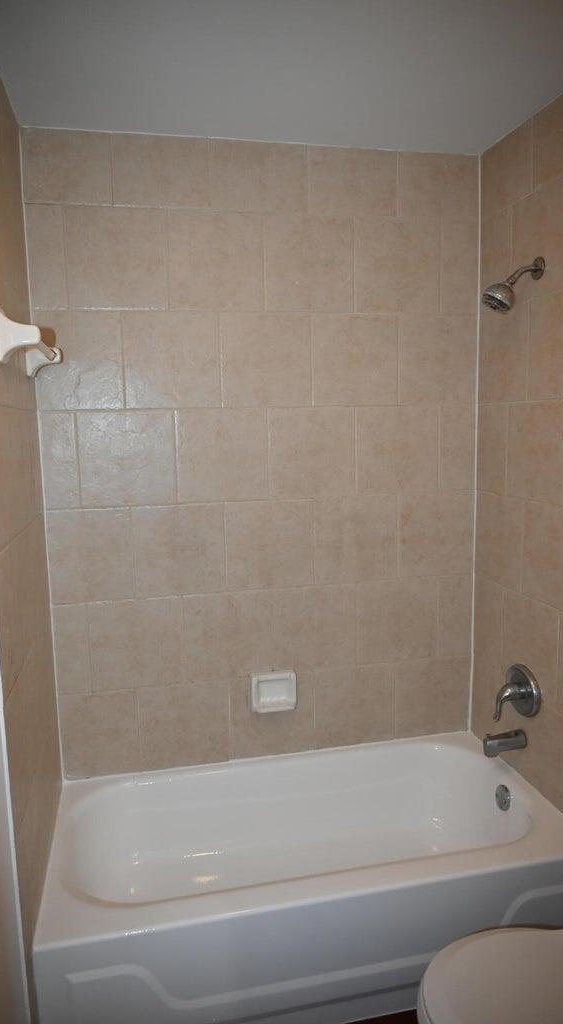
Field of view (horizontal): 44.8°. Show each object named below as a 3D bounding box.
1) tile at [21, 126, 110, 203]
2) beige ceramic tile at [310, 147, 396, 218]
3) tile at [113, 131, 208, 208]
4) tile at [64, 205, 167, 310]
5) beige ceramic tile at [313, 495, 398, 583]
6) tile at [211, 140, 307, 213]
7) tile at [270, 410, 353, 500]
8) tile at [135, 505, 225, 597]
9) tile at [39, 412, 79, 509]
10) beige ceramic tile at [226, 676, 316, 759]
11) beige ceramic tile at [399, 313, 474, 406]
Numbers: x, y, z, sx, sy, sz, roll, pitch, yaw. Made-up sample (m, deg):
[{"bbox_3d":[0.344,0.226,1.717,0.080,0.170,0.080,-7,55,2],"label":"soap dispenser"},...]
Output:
[{"bbox_3d":[-0.640,-1.031,2.048,0.250,0.208,0.010,-3,8,-12],"label":"tile"},{"bbox_3d":[0.233,-1.078,2.240,0.304,0.214,0.010,-3,8,-12],"label":"beige ceramic tile"},{"bbox_3d":[-0.363,-1.047,2.107,0.305,0.210,0.012,-3,8,-12],"label":"tile"},{"bbox_3d":[-0.506,-0.781,2.110,0.305,0.305,0.012,-3,8,-12],"label":"tile"},{"bbox_3d":[0.263,0.097,2.409,0.306,0.307,0.010,-3,8,-12],"label":"beige ceramic tile"},{"bbox_3d":[-0.067,-1.064,2.175,0.310,0.212,0.010,-3,8,-12],"label":"tile"},{"bbox_3d":[0.107,-0.201,2.324,0.305,0.305,0.012,-3,8,-12],"label":"tile"},{"bbox_3d":[-0.338,0.126,2.263,0.304,0.304,0.010,-3,8,-12],"label":"tile"},{"bbox_3d":[-0.697,-0.161,2.145,0.107,0.304,0.010,-3,8,-12],"label":"tile"},{"bbox_3d":[-0.034,0.721,2.426,0.306,0.296,0.010,-3,8,-12],"label":"beige ceramic tile"},{"bbox_3d":[0.548,-0.532,2.389,0.293,0.306,0.010,-3,8,-12],"label":"beige ceramic tile"}]

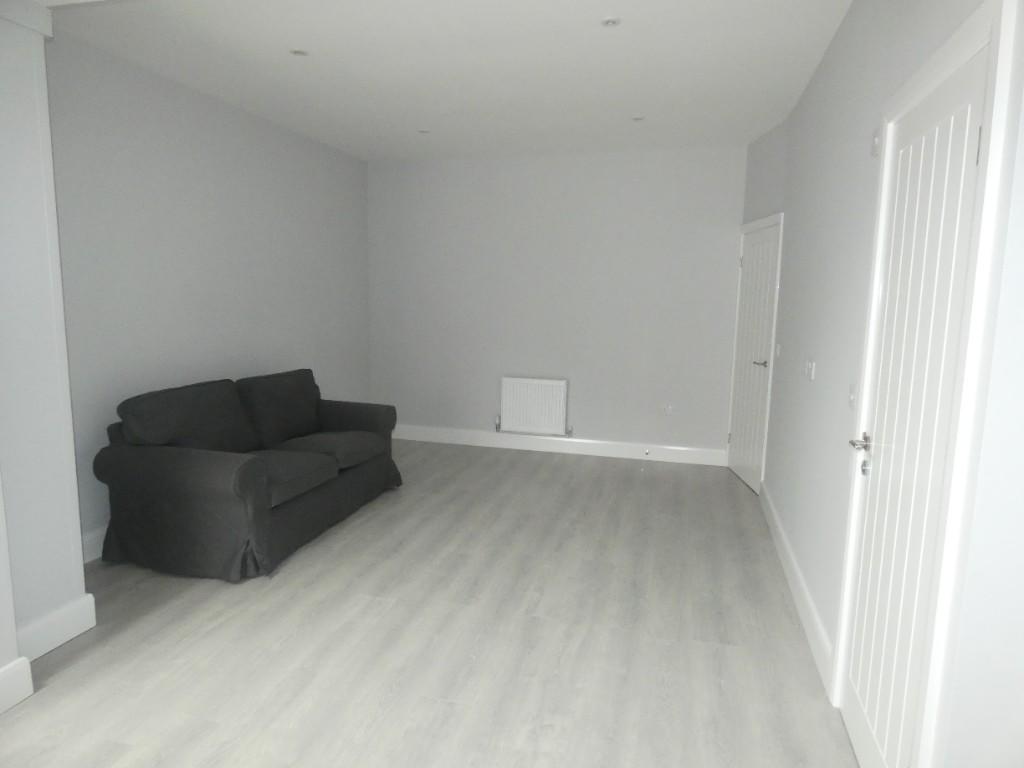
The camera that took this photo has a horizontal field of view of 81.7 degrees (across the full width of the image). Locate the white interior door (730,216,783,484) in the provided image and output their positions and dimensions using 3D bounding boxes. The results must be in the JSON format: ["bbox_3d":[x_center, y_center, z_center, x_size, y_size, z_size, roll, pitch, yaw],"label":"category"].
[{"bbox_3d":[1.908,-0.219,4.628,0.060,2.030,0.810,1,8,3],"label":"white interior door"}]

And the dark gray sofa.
[{"bbox_3d":[-1.522,0.432,3.807,0.940,0.880,1.760,3,8,15],"label":"dark gray sofa"}]

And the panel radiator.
[{"bbox_3d":[0.204,0.211,5.576,0.630,0.520,0.090,3,8,15],"label":"panel radiator"}]

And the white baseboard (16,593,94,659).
[{"bbox_3d":[-1.857,0.996,2.380,0.020,0.150,0.380,3,8,15],"label":"white baseboard"}]

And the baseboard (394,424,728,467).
[{"bbox_3d":[0.210,0.561,5.662,3.470,0.155,0.022,3,8,15],"label":"baseboard"}]

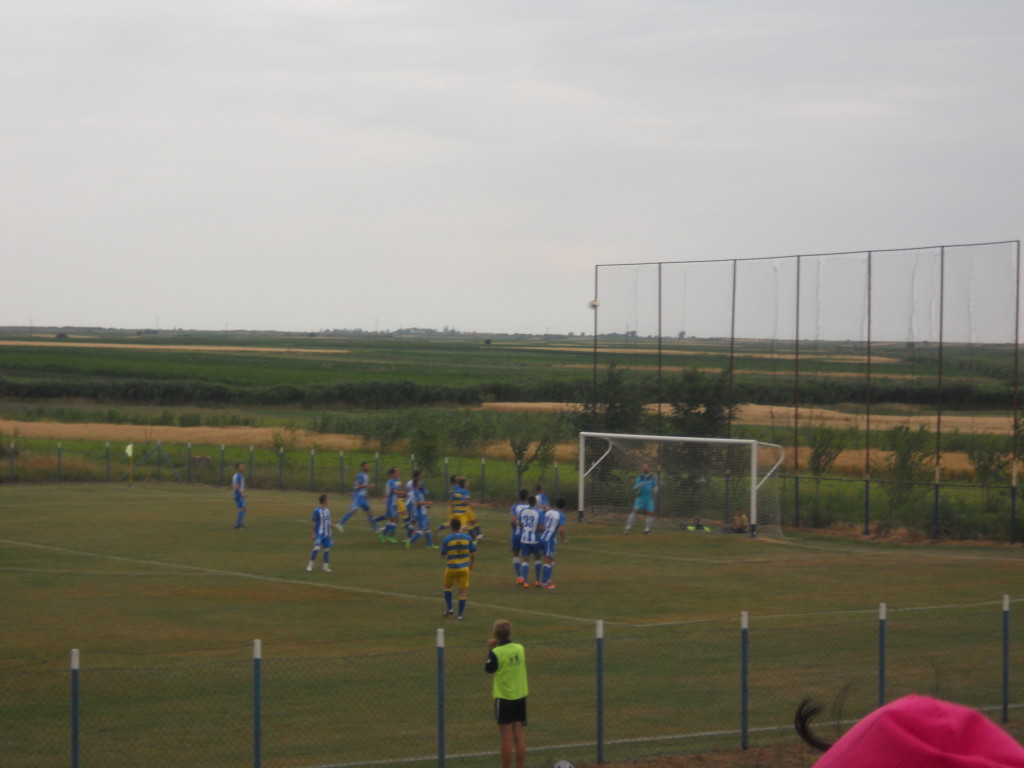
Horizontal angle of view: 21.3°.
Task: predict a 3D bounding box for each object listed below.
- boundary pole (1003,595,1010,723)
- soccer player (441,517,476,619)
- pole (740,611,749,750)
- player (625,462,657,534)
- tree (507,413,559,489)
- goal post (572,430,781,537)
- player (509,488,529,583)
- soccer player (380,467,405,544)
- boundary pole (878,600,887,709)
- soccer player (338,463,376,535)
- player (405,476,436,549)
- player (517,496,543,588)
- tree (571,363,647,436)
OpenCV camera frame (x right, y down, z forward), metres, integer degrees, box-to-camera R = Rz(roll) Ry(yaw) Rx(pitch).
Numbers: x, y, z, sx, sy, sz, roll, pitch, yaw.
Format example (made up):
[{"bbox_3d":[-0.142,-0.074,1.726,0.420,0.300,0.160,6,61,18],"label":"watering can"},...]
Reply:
[{"bbox_3d":[6.196,3.439,34.100,0.075,1.600,0.075,1,1,0],"label":"boundary pole"},{"bbox_3d":[-0.932,3.216,47.700,0.620,1.800,0.400,1,1,-3],"label":"soccer player"},{"bbox_3d":[2.697,3.432,31.500,0.075,1.610,0.075,0,1,-35],"label":"pole"},{"bbox_3d":[3.451,3.063,72.800,0.800,1.870,0.450,1,1,14],"label":"player"},{"bbox_3d":[0.652,2.224,91.000,1.800,2.750,1.850,1,1,0],"label":"tree"},{"bbox_3d":[4.594,2.696,74.200,1.150,2.560,7.560,0,1,-35],"label":"goal post"},{"bbox_3d":[0.199,3.189,57.100,0.560,1.900,0.450,1,1,14],"label":"player"},{"bbox_3d":[-3.038,3.076,68.900,0.680,1.870,0.550,1,1,-3],"label":"soccer player"},{"bbox_3d":[4.710,3.623,34.600,0.075,1.670,0.075,0,1,-35],"label":"boundary pole"},{"bbox_3d":[-4.158,2.997,72.300,1.000,1.860,0.600,1,1,9],"label":"soccer player"},{"bbox_3d":[-2.214,3.138,66.200,0.720,1.730,0.520,0,1,-26],"label":"player"},{"bbox_3d":[0.370,3.164,54.500,0.530,1.830,0.380,1,1,14],"label":"player"},{"bbox_3d":[3.035,1.573,86.500,2.450,4.500,2.450,1,1,0],"label":"tree"}]

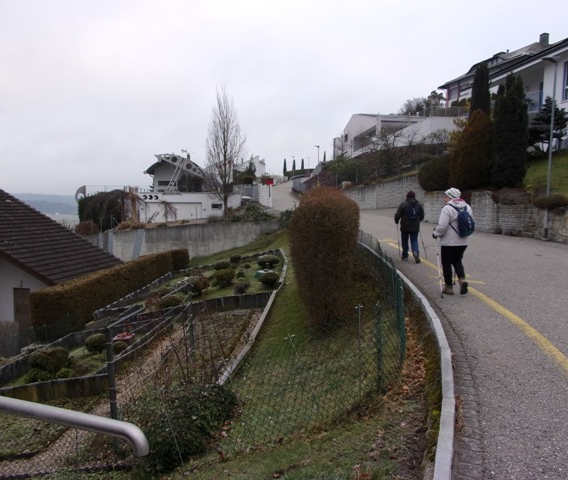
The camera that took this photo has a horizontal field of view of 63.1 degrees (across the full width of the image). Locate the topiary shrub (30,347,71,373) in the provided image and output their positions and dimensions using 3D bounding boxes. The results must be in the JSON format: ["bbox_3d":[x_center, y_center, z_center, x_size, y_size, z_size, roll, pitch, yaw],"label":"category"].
[{"bbox_3d":[-4.465,2.275,8.800,0.800,0.500,0.750,0,5,0],"label":"topiary shrub"}]

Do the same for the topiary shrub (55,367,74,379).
[{"bbox_3d":[-3.946,2.393,8.300,0.340,0.214,0.320,1,4,0],"label":"topiary shrub"}]

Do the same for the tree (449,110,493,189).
[{"bbox_3d":[9.886,-4.797,24.500,2.300,4.200,2.300,0,5,0],"label":"tree"}]

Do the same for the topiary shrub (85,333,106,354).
[{"bbox_3d":[-3.823,2.105,9.400,0.460,0.450,0.460,0,5,0],"label":"topiary shrub"}]

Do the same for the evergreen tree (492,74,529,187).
[{"bbox_3d":[8.723,-4.198,17.800,1.400,4.289,1.400,1,4,0],"label":"evergreen tree"}]

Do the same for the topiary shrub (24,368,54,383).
[{"bbox_3d":[-4.355,2.413,8.200,0.500,0.280,0.460,0,5,0],"label":"topiary shrub"}]

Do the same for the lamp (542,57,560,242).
[{"bbox_3d":[8.713,-3.057,15.400,0.550,6.050,0.200,1,4,-5],"label":"lamp"}]

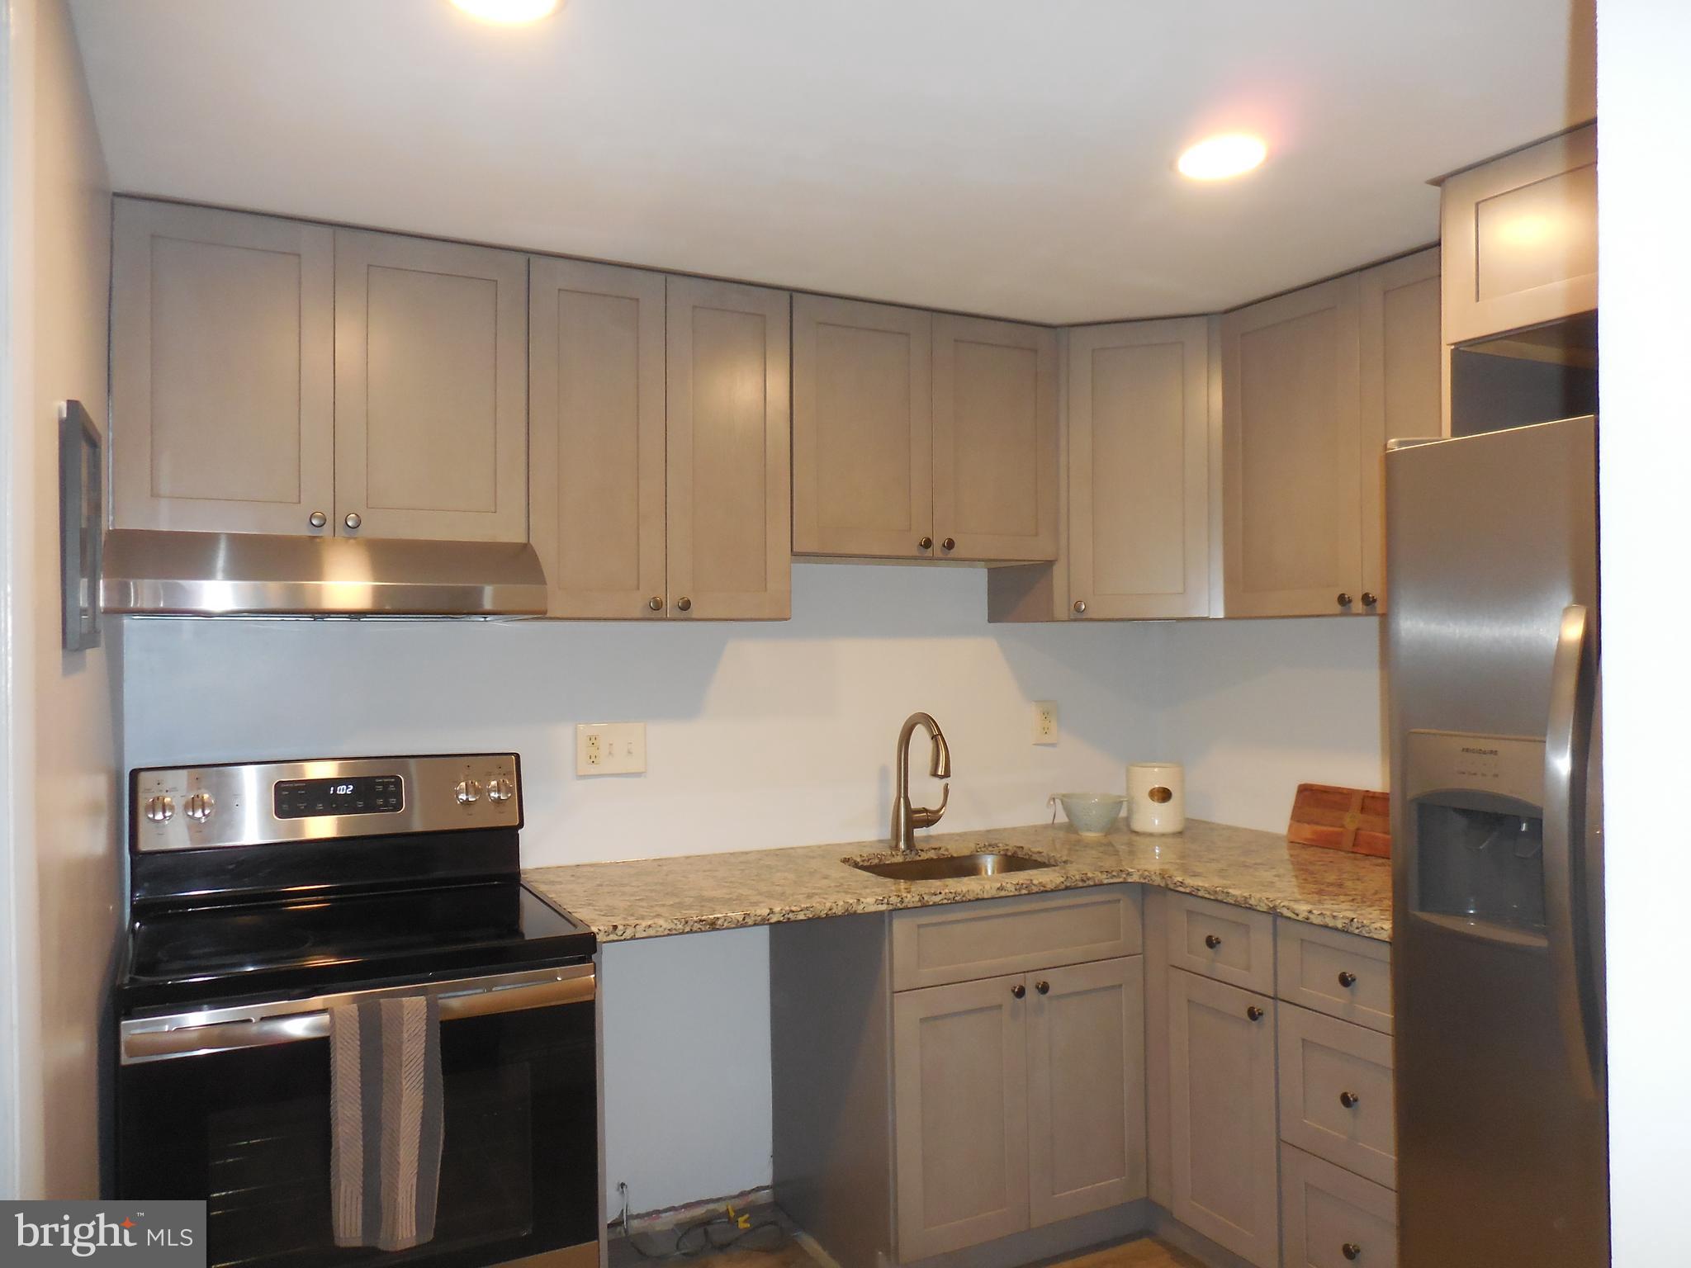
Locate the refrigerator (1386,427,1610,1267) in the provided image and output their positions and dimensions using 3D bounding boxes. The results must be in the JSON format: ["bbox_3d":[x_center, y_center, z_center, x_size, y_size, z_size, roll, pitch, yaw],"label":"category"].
[{"bbox_3d":[1.450,0.560,1.846,0.830,1.763,0.835,0,-1,-27],"label":"refrigerator"}]

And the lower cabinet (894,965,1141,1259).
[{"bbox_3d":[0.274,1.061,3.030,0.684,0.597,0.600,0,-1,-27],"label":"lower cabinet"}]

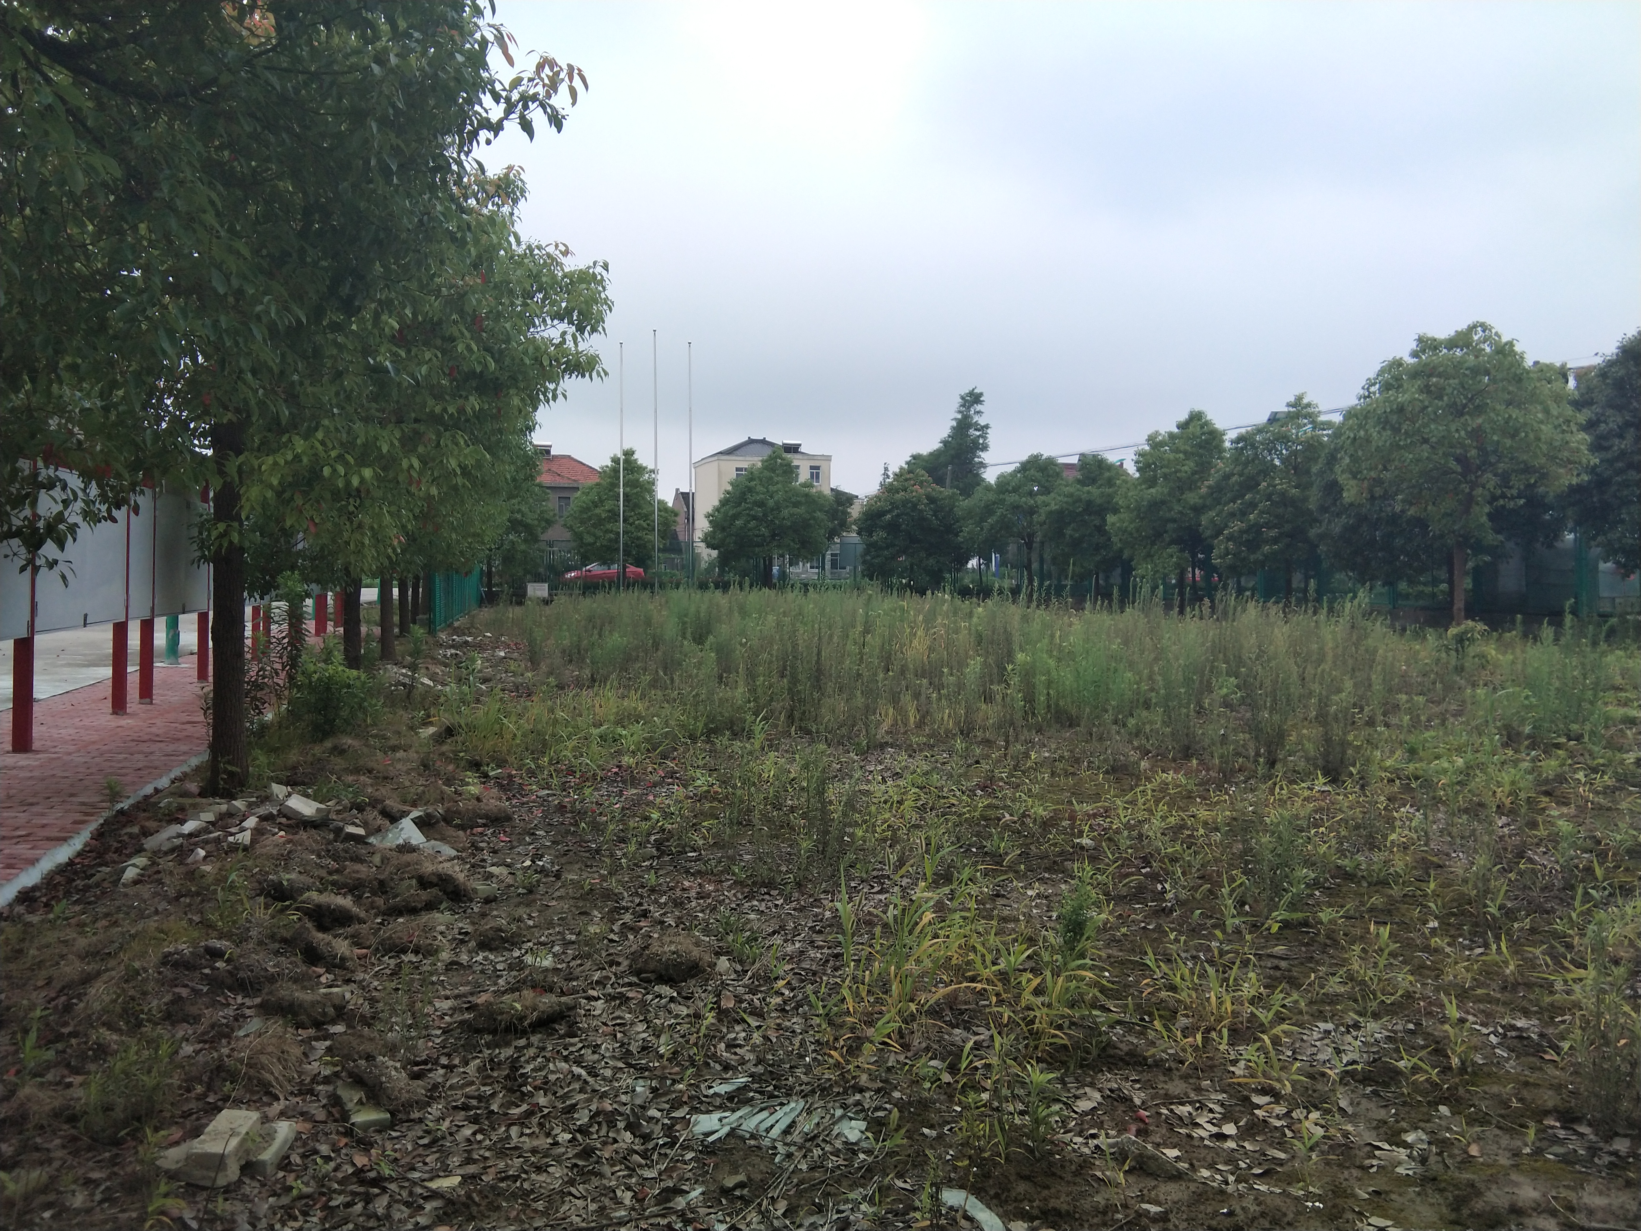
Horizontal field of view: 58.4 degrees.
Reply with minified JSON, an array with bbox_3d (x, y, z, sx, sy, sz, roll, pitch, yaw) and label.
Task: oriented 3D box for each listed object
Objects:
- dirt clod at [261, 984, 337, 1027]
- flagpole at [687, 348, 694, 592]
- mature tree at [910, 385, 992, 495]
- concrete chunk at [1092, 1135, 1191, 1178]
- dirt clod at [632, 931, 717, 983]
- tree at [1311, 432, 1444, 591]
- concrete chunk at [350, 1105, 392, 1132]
[{"bbox_3d":[-1.598,1.177,4.500,0.230,0.115,0.180,-1,2,-12],"label":"dirt clod"},{"bbox_3d":[-4.734,-5.141,53.873,0.140,9.830,0.140,0,2,-13],"label":"flagpole"},{"bbox_3d":[8.015,-7.654,89.815,5.200,12.455,5.200,0,2,-13],"label":"mature tree"},{"bbox_3d":[0.800,1.353,3.685,0.220,0.060,0.120,1,2,20],"label":"concrete chunk"},{"bbox_3d":[-0.502,1.168,5.030,0.275,0.145,0.220,-1,2,-12],"label":"dirt clod"},{"bbox_3d":[12.739,-1.820,32.959,3.900,4.540,3.900,0,2,0],"label":"tree"},{"bbox_3d":[-1.215,1.351,3.985,0.110,0.045,0.110,-1,2,-20],"label":"concrete chunk"}]

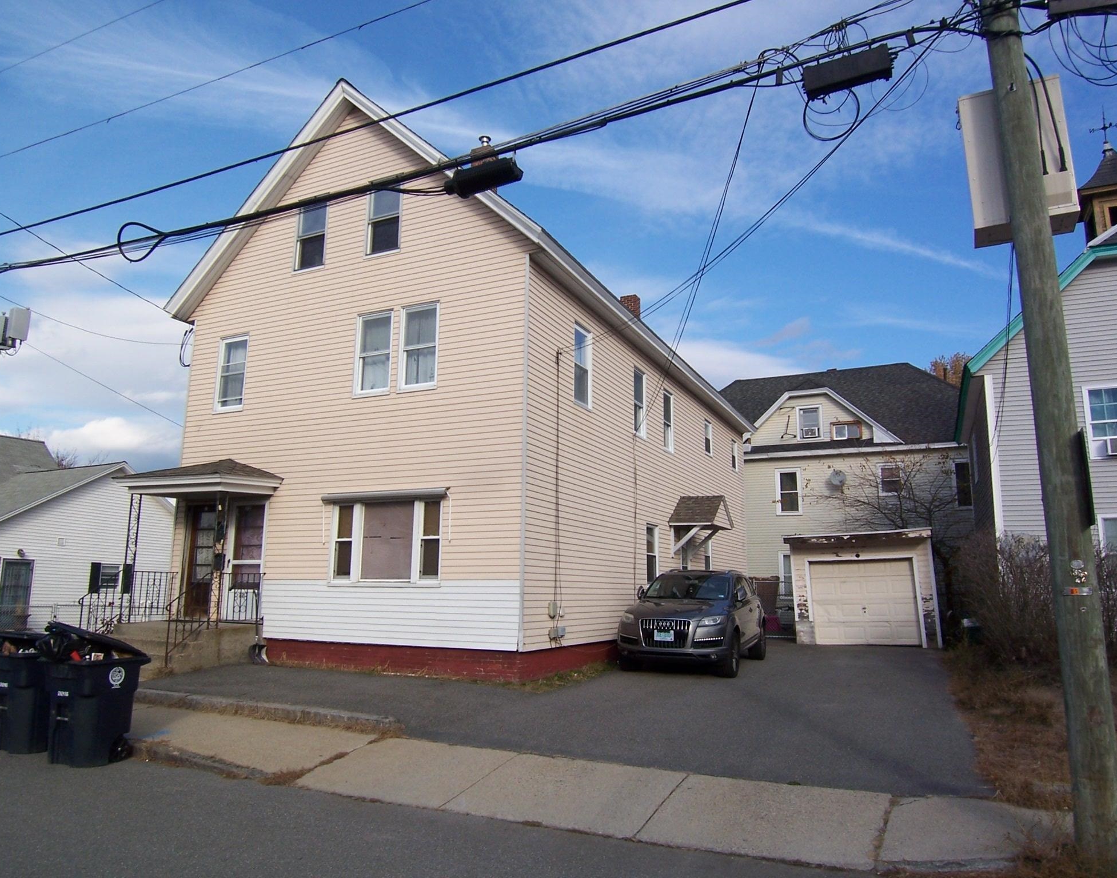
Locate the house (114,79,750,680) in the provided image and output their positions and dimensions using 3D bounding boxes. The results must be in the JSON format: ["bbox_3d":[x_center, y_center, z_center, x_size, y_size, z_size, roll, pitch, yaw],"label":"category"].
[{"bbox_3d":[-0.843,-0.317,20.134,8.350,10.880,17.000,-5,-12,25],"label":"house"}]

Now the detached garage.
[{"bbox_3d":[8.401,4.103,21.192,3.420,2.750,5.600,-5,-12,25],"label":"detached garage"}]

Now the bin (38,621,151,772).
[{"bbox_3d":[-4.548,2.467,7.633,0.640,1.230,0.760,-5,-12,25],"label":"bin"}]

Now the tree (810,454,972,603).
[{"bbox_3d":[9.363,2.954,21.973,4.200,5.150,4.000,-5,-12,25],"label":"tree"}]

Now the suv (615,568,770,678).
[{"bbox_3d":[2.505,3.202,14.082,1.985,1.720,5.050,-4,-12,21],"label":"suv"}]

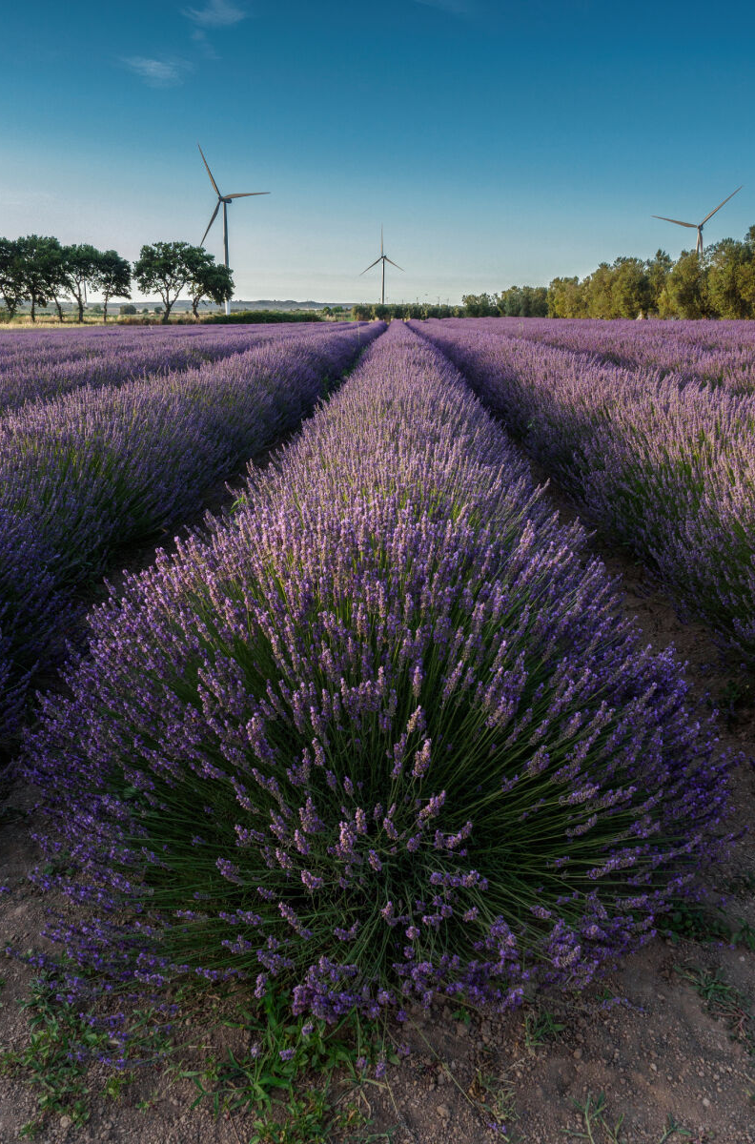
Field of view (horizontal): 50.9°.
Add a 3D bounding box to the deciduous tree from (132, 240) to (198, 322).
[{"bbox_3d":[-16.764,-22.998,62.972,4.990,6.120,4.990,0,18,0],"label":"deciduous tree"}]

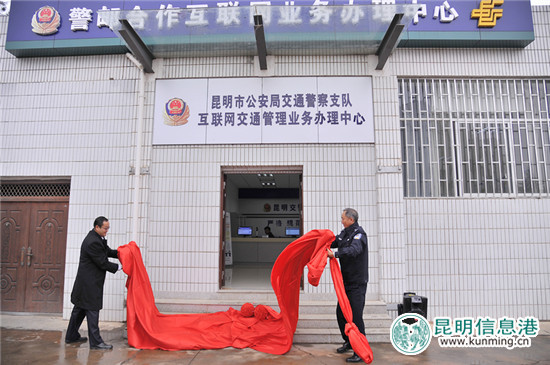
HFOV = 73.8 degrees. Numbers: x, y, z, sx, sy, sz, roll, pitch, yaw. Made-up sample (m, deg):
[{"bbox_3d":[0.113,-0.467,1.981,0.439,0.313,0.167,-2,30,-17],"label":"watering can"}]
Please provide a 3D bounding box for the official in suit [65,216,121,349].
[{"bbox_3d":[-2.436,1.318,4.971,0.730,1.707,0.550,-1,-8,9],"label":"official in suit"}]

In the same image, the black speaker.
[{"bbox_3d":[2.170,1.992,5.627,0.280,0.511,0.300,0,-8,1],"label":"black speaker"}]

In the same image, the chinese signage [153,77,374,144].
[{"bbox_3d":[-0.205,-1.262,6.521,3.883,1.214,0.090,0,-8,1],"label":"chinese signage"}]

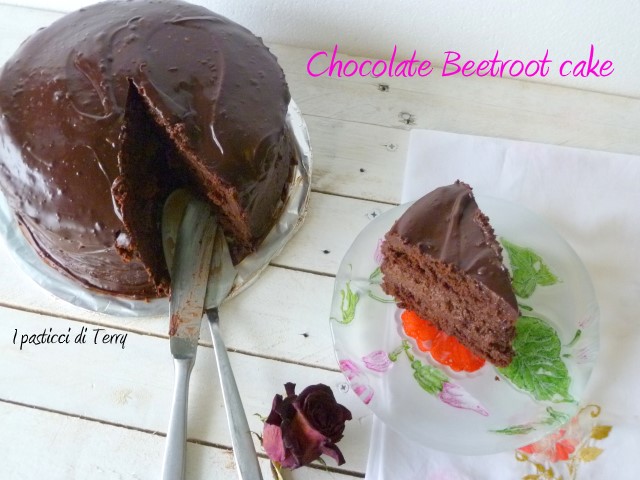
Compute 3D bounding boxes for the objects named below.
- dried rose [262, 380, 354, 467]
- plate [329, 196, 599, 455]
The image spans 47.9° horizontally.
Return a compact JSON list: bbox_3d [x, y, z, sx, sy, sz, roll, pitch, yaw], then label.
[{"bbox_3d":[-0.008,0.132,0.509,0.060,0.050,0.060,37,73,13],"label":"dried rose"},{"bbox_3d":[0.112,0.060,0.561,0.207,0.020,0.207,0,69,0],"label":"plate"}]

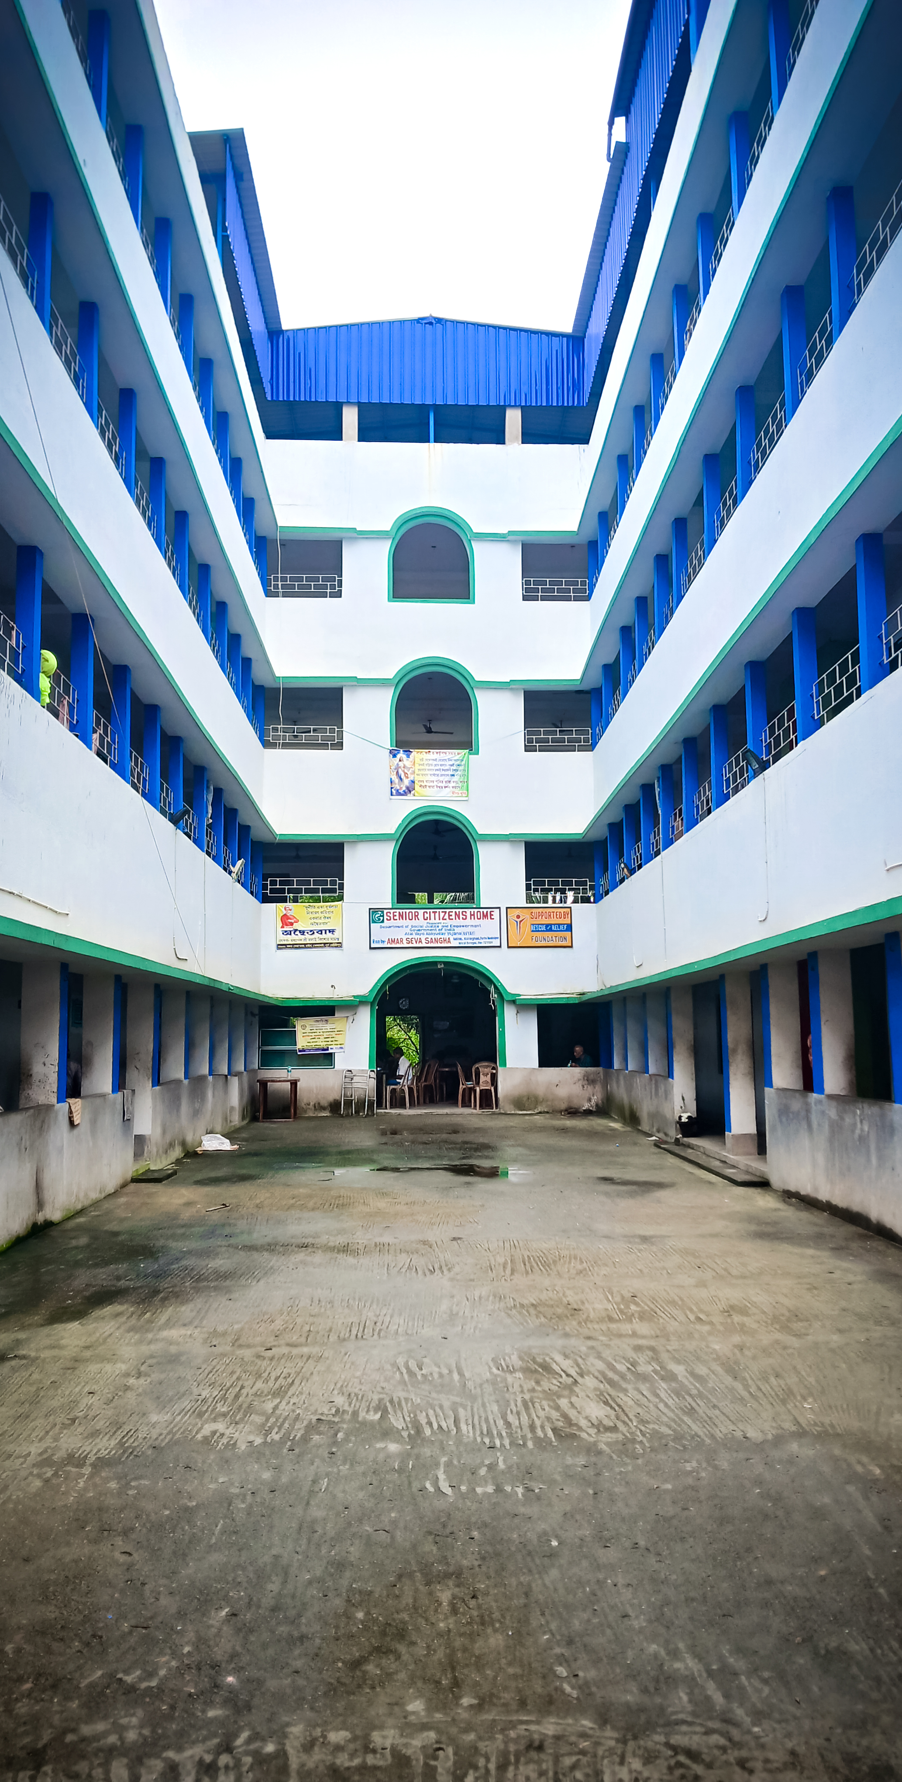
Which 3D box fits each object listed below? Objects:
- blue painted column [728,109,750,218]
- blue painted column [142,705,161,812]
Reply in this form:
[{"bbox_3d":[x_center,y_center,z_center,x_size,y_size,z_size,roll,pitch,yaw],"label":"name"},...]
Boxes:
[{"bbox_3d":[3.124,-7.757,14.357,0.157,1.169,0.157,-1,-7,-1],"label":"blue painted column"},{"bbox_3d":[-3.495,-1.550,15.600,0.170,1.245,0.185,0,-7,-1],"label":"blue painted column"}]

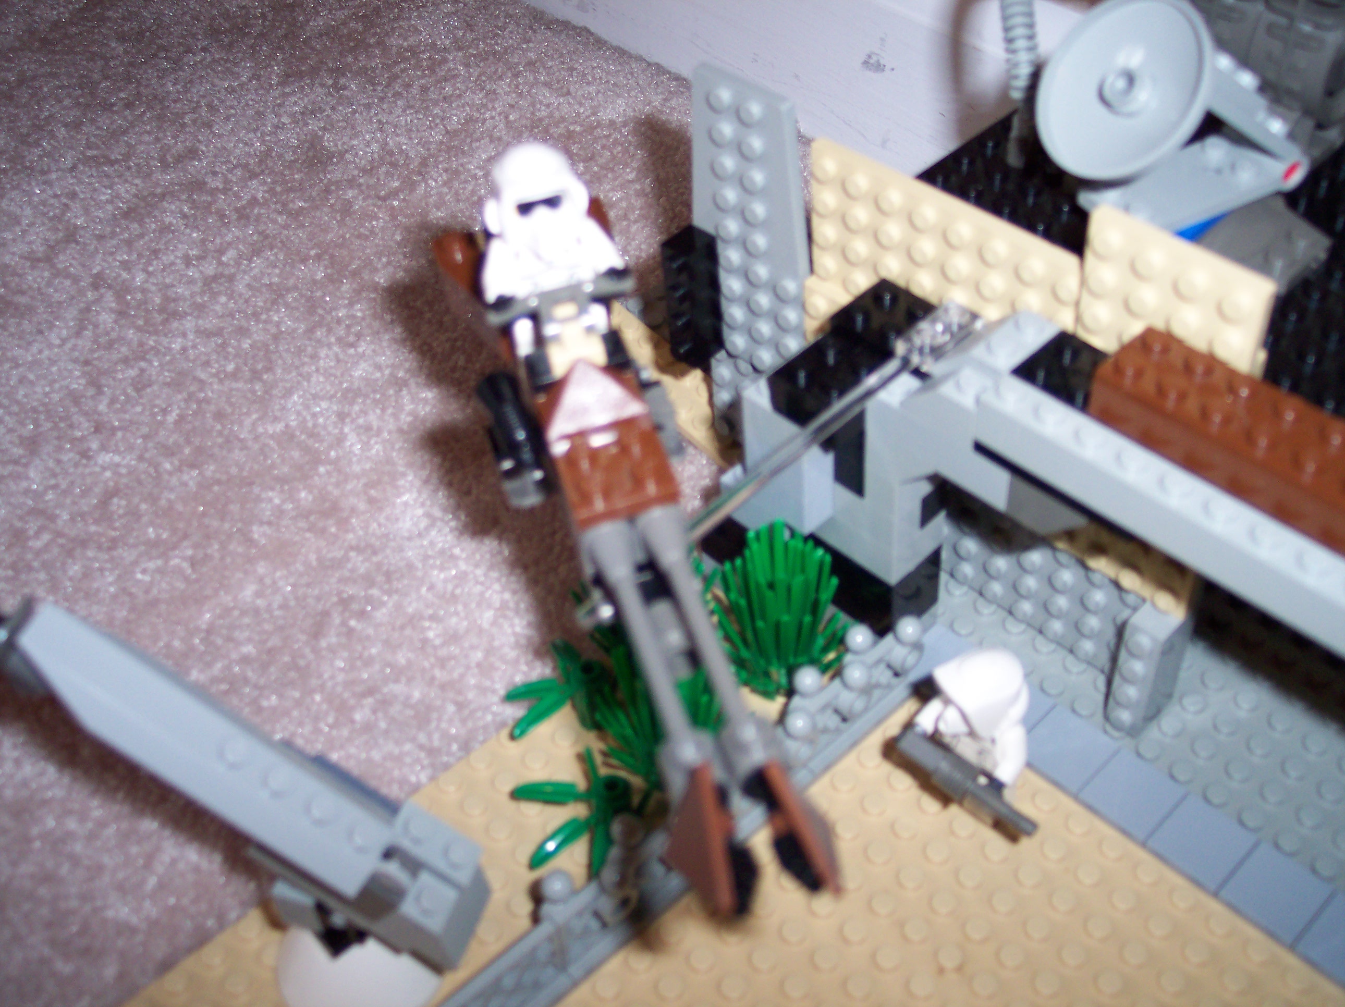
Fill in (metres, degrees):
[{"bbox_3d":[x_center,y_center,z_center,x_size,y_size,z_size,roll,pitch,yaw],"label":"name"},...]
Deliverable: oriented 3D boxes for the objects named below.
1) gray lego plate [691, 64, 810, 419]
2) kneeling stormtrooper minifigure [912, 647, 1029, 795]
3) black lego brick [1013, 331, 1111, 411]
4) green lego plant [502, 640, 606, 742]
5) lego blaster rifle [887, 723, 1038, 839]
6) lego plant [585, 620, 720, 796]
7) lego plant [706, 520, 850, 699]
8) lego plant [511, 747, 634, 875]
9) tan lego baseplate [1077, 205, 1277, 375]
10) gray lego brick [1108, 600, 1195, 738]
[{"bbox_3d":[0.016,-0.057,0.313,0.031,0.073,0.005,34,58,32],"label":"gray lego plate"},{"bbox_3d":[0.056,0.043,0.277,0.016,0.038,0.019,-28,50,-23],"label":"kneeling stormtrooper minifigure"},{"bbox_3d":[0.067,-0.018,0.249,0.016,0.011,0.016,-35,53,-28],"label":"black lego brick"},{"bbox_3d":[-0.024,0.041,0.309,0.026,0.008,0.025,-35,53,-28],"label":"green lego plant"},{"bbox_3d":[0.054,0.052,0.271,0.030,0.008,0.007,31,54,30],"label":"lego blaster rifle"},{"bbox_3d":[-0.002,0.038,0.289,0.026,0.038,0.026,-35,53,-28],"label":"lego plant"},{"bbox_3d":[0.023,0.021,0.304,0.027,0.040,0.027,-2,44,2],"label":"lego plant"},{"bbox_3d":[-0.019,0.061,0.288,0.029,0.008,0.027,-35,53,-28],"label":"lego plant"},{"bbox_3d":[0.080,-0.029,0.239,0.005,0.031,0.032,-36,53,-25],"label":"tan lego baseplate"},{"bbox_3d":[0.093,0.032,0.291,0.011,0.032,0.008,-35,53,-28],"label":"gray lego brick"}]

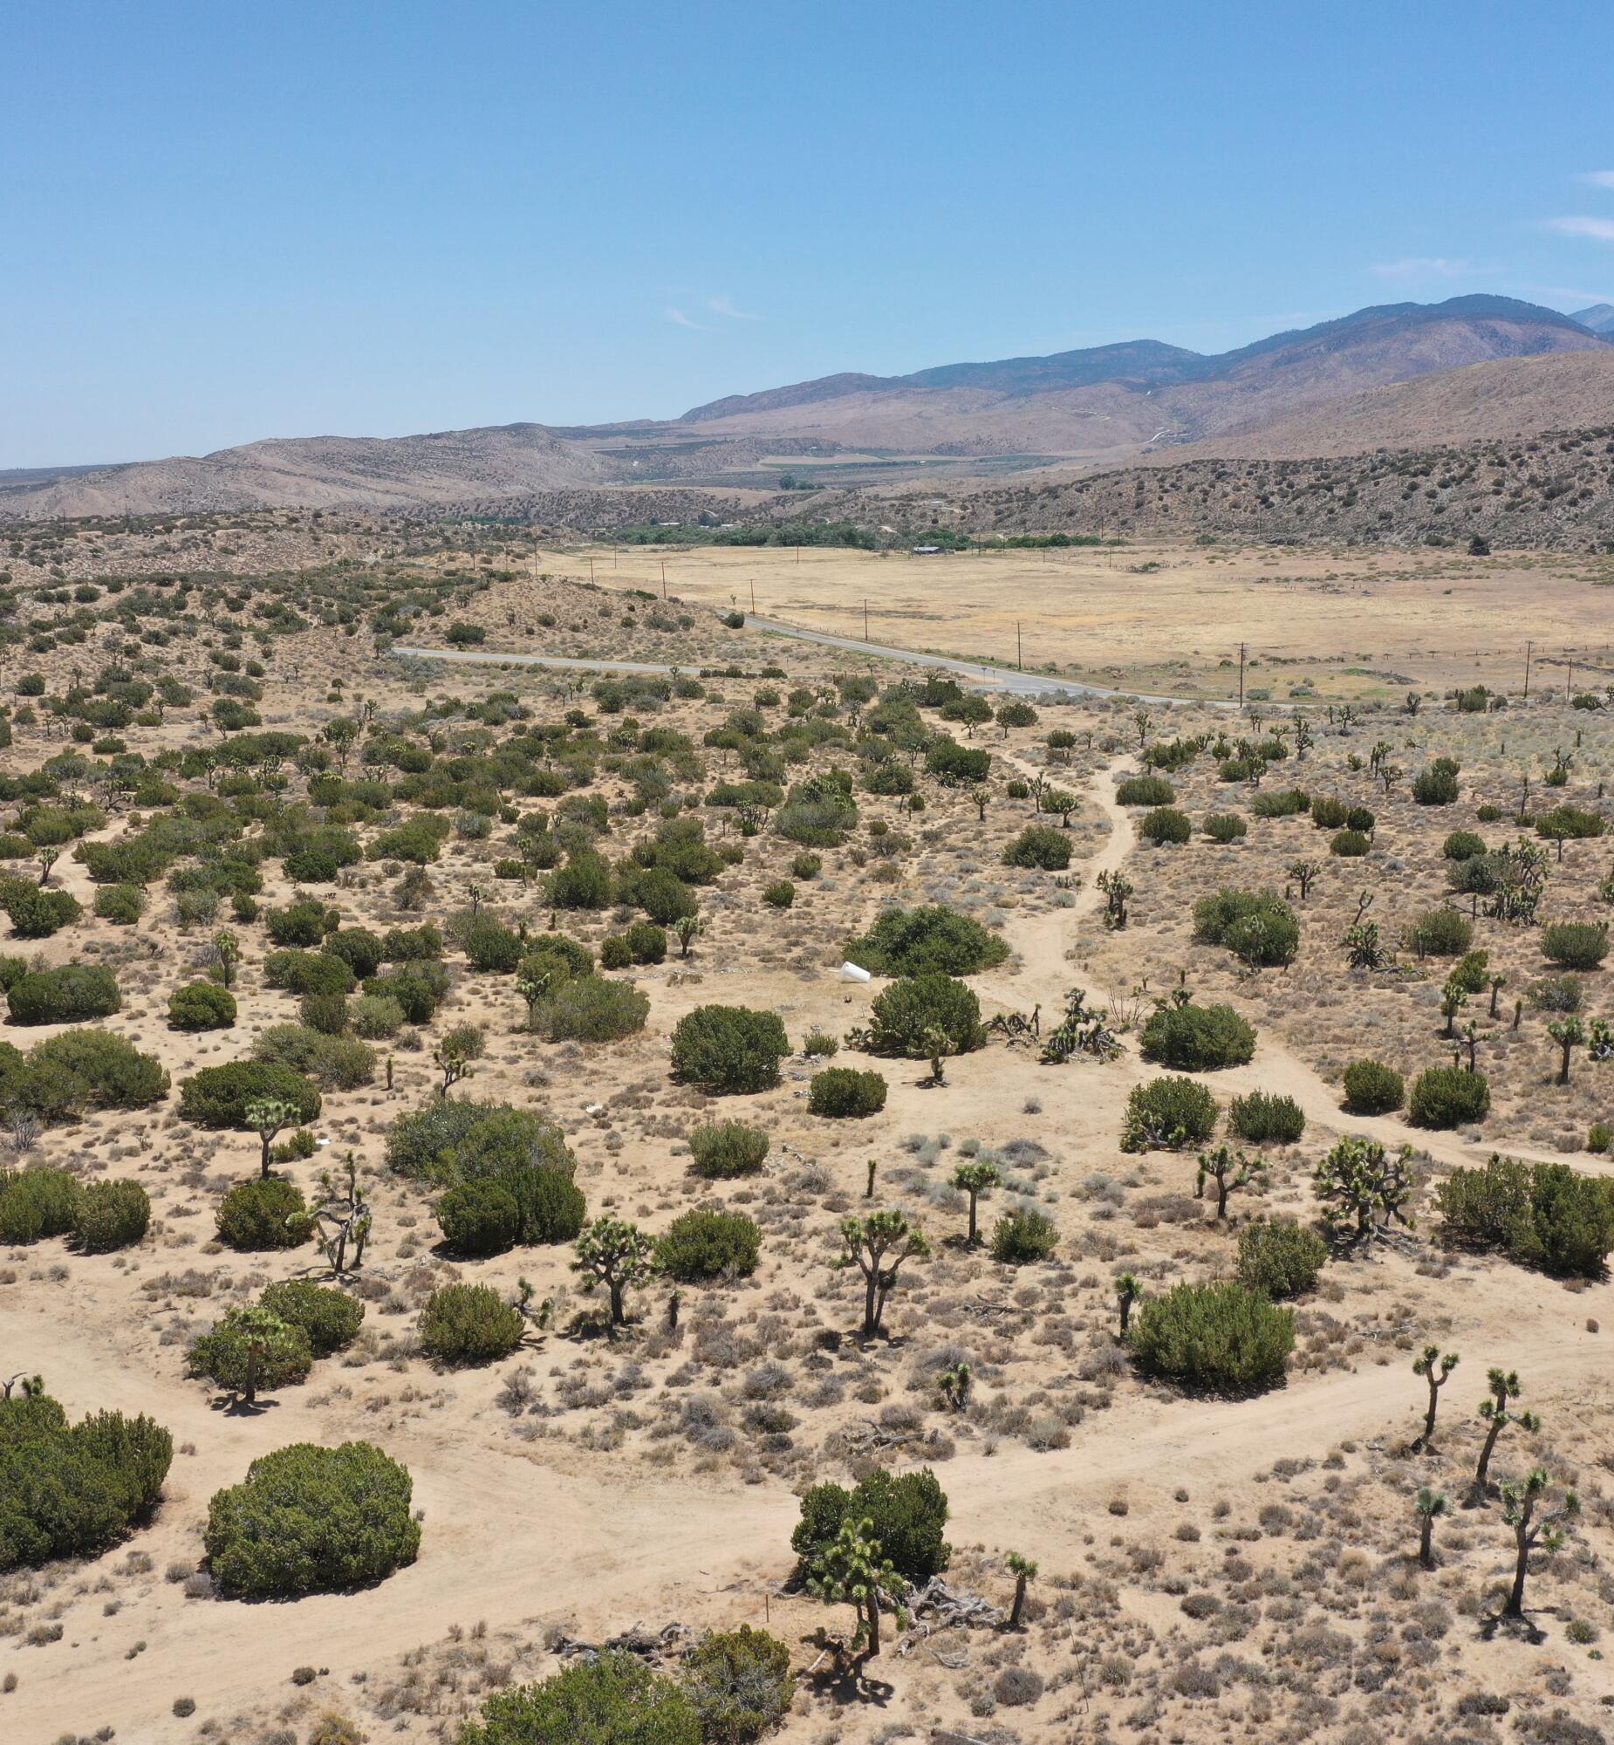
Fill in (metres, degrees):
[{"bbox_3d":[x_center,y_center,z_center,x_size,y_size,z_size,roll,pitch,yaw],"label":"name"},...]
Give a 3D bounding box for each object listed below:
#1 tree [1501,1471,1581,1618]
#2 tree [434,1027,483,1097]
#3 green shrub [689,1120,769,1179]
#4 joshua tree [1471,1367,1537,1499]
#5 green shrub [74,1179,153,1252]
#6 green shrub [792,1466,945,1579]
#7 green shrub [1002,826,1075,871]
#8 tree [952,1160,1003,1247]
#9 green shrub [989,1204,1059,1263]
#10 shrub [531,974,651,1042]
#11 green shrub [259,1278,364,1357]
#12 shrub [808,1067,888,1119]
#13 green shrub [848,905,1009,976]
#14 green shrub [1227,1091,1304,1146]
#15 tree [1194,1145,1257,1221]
[{"bbox_3d":[18.007,16.474,50.091,1.850,3.960,1.570,4,12,21],"label":"tree"},{"bbox_3d":[-15.400,8.360,89.930,2.140,3.190,2.030,-2,11,-10],"label":"tree"},{"bbox_3d":[-3.289,11.728,86.203,3.376,2.206,3.207,-1,12,-2],"label":"green shrub"},{"bbox_3d":[21.552,17.365,63.187,1.892,3.785,1.703,4,12,20],"label":"joshua tree"},{"bbox_3d":[-24.560,12.170,72.110,2.670,2.630,2.410,-4,12,-19],"label":"green shrub"},{"bbox_3d":[1.547,16.052,50.519,3.950,1.890,3.550,0,11,2],"label":"green shrub"},{"bbox_3d":[15.980,-1.700,140.810,4.920,3.060,4.430,1,11,6],"label":"green shrub"},{"bbox_3d":[6.184,12.027,74.182,1.860,3.180,1.760,1,11,5],"label":"tree"},{"bbox_3d":[7.550,12.510,70.560,2.400,2.040,2.160,1,11,6],"label":"green shrub"},{"bbox_3d":[-10.382,6.355,97.546,5.750,2.640,4.600,-1,11,-6],"label":"shrub"},{"bbox_3d":[-15.324,13.615,62.787,3.240,1.900,2.920,-3,12,-14],"label":"green shrub"},{"bbox_3d":[1.794,9.641,89.346,3.490,1.880,3.140,0,11,1],"label":"shrub"},{"bbox_3d":[6.523,3.483,111.116,8.900,3.010,6.680,1,11,3],"label":"green shrub"},{"bbox_3d":[21.831,11.667,96.842,3.597,2.122,3.237,3,11,13],"label":"green shrub"},{"bbox_3d":[17.112,12.773,83.319,2.448,3.265,1.959,2,12,12],"label":"tree"}]

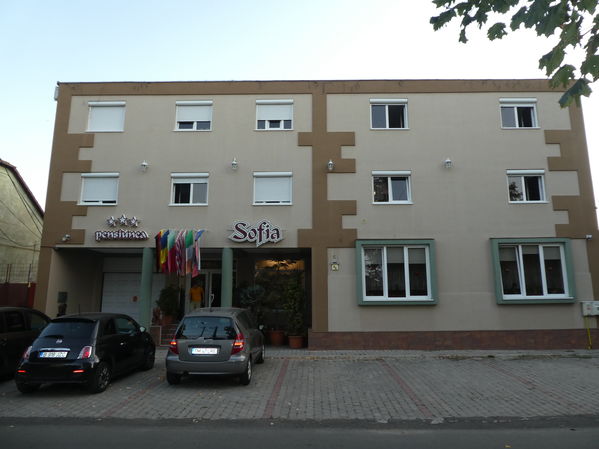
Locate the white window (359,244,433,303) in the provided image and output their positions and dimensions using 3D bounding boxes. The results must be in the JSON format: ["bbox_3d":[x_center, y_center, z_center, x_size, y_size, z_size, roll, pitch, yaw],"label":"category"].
[{"bbox_3d":[3.290,1.646,14.077,2.367,1.928,0.170,0,-10,1],"label":"white window"}]

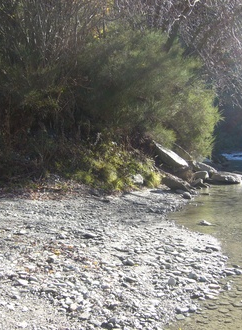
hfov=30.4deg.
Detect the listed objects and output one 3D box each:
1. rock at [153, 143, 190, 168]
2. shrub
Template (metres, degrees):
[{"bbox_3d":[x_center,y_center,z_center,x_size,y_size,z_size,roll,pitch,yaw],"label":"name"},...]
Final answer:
[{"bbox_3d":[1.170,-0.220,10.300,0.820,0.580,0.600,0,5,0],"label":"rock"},{"bbox_3d":[0.700,-1.820,11.300,3.500,3.250,2.800,0,5,0],"label":"shrub"}]

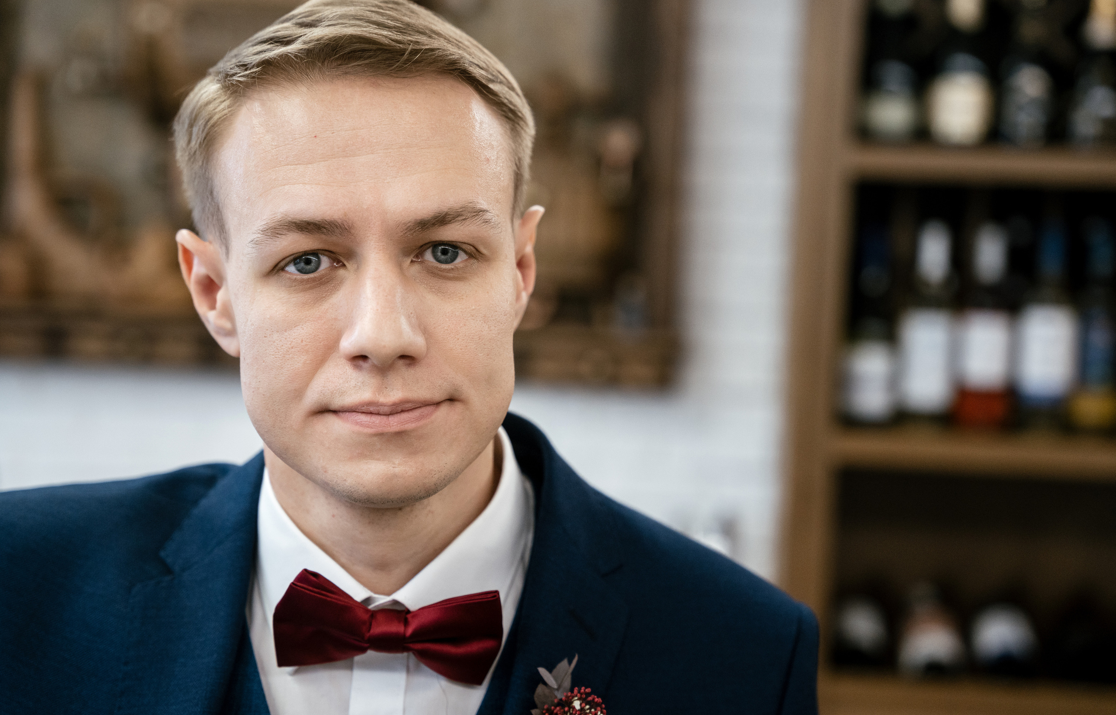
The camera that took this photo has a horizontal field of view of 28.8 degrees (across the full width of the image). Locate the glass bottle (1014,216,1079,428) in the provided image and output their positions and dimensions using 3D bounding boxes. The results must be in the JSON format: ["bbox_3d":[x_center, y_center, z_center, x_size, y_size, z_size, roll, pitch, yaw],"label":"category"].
[{"bbox_3d":[0.703,-0.051,3.110,0.079,0.305,0.079,2,5,8],"label":"glass bottle"}]

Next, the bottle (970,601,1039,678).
[{"bbox_3d":[0.664,0.412,3.236,0.079,0.079,0.295,2,20,9],"label":"bottle"}]

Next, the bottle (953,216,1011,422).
[{"bbox_3d":[0.616,-0.047,3.120,0.077,0.298,0.077,2,5,8],"label":"bottle"}]

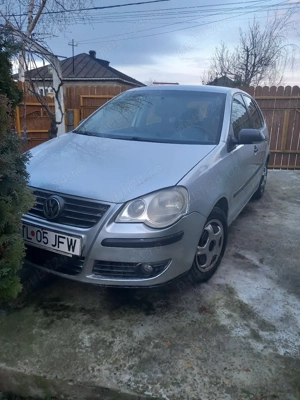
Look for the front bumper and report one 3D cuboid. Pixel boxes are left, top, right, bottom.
[{"bbox_3d":[-0.520,0.190,2.088,1.640,0.530,0.500,10,20,26],"label":"front bumper"}]

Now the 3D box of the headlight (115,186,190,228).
[{"bbox_3d":[0.011,0.028,1.752,0.360,0.270,0.340,10,20,26],"label":"headlight"}]

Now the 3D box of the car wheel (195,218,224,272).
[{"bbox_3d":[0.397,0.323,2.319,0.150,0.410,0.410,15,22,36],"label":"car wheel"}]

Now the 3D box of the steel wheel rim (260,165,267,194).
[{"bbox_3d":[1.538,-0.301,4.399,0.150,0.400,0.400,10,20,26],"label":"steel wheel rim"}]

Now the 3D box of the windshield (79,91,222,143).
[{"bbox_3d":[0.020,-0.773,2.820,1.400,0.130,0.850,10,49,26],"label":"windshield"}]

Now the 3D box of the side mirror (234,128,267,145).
[{"bbox_3d":[0.796,-0.511,2.492,0.240,0.135,0.140,10,20,26],"label":"side mirror"}]

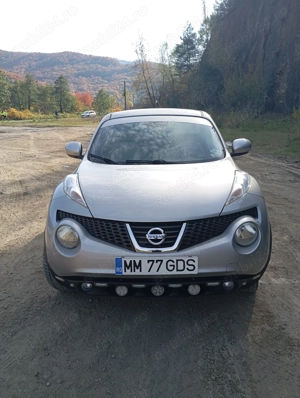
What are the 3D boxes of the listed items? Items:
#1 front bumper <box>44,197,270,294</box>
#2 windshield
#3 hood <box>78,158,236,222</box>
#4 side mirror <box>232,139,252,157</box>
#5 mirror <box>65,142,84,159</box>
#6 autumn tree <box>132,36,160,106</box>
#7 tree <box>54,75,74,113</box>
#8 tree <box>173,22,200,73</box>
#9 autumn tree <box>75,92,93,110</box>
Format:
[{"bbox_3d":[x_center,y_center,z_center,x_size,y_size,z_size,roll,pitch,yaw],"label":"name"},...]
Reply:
[{"bbox_3d":[0.064,0.334,2.276,1.740,0.630,0.540,0,15,1],"label":"front bumper"},{"bbox_3d":[0.075,-0.644,3.399,1.420,0.440,0.800,0,15,1],"label":"windshield"},{"bbox_3d":[0.069,-0.119,2.609,1.430,0.250,1.200,0,15,1],"label":"hood"},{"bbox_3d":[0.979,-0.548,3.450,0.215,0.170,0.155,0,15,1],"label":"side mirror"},{"bbox_3d":[-0.818,-0.517,3.450,0.200,0.165,0.155,0,15,1],"label":"mirror"},{"bbox_3d":[-0.629,-17.234,45.084,3.635,10.487,3.635,0,15,1],"label":"autumn tree"},{"bbox_3d":[-18.283,-22.389,68.961,4.277,7.930,4.277,0,15,1],"label":"tree"},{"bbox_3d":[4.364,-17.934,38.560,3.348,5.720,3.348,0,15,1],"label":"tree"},{"bbox_3d":[-15.089,-21.878,73.174,4.084,4.345,4.084,0,15,1],"label":"autumn tree"}]

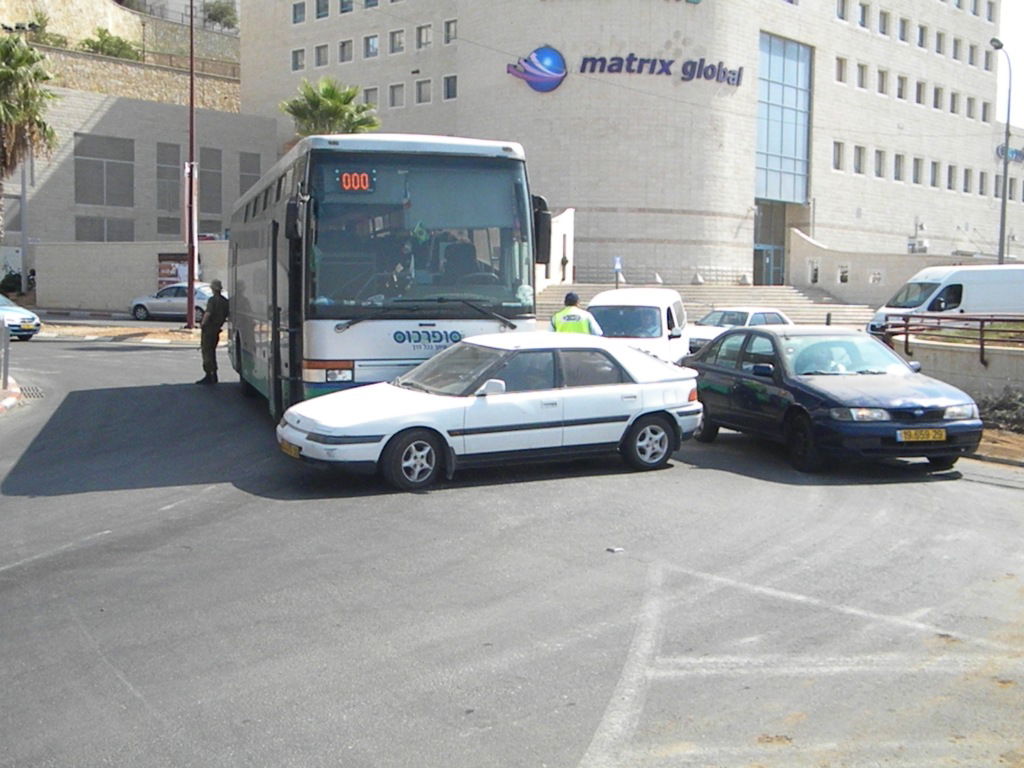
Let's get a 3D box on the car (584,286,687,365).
[{"bbox_3d":[2.399,-0.919,23.894,1.700,1.840,4.100,2,4,15],"label":"car"}]

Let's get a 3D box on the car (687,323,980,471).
[{"bbox_3d":[3.430,0.059,13.537,1.700,1.400,4.350,0,4,-13],"label":"car"}]

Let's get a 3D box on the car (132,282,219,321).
[{"bbox_3d":[-13.155,-3.293,48.710,4.450,1.470,1.740,3,5,28],"label":"car"}]

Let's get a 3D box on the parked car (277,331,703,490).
[{"bbox_3d":[-0.172,0.182,11.804,4.250,1.335,1.680,-2,5,-30],"label":"parked car"}]

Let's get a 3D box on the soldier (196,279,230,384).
[{"bbox_3d":[-5.357,-0.940,21.800,0.400,1.870,0.560,-2,5,-30],"label":"soldier"}]

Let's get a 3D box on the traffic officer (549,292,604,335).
[{"bbox_3d":[0.814,-0.364,16.416,0.620,1.770,0.360,1,4,6],"label":"traffic officer"}]

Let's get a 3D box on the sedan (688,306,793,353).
[{"bbox_3d":[5.792,-1.266,31.386,1.670,1.390,4.300,4,6,41],"label":"sedan"}]

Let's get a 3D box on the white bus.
[{"bbox_3d":[-2.627,-1.370,18.497,2.560,3.420,11.900,-1,4,-17],"label":"white bus"}]

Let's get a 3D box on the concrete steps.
[{"bbox_3d":[8.624,-3.750,57.000,17.000,1.850,5.000,1,4,7],"label":"concrete steps"}]

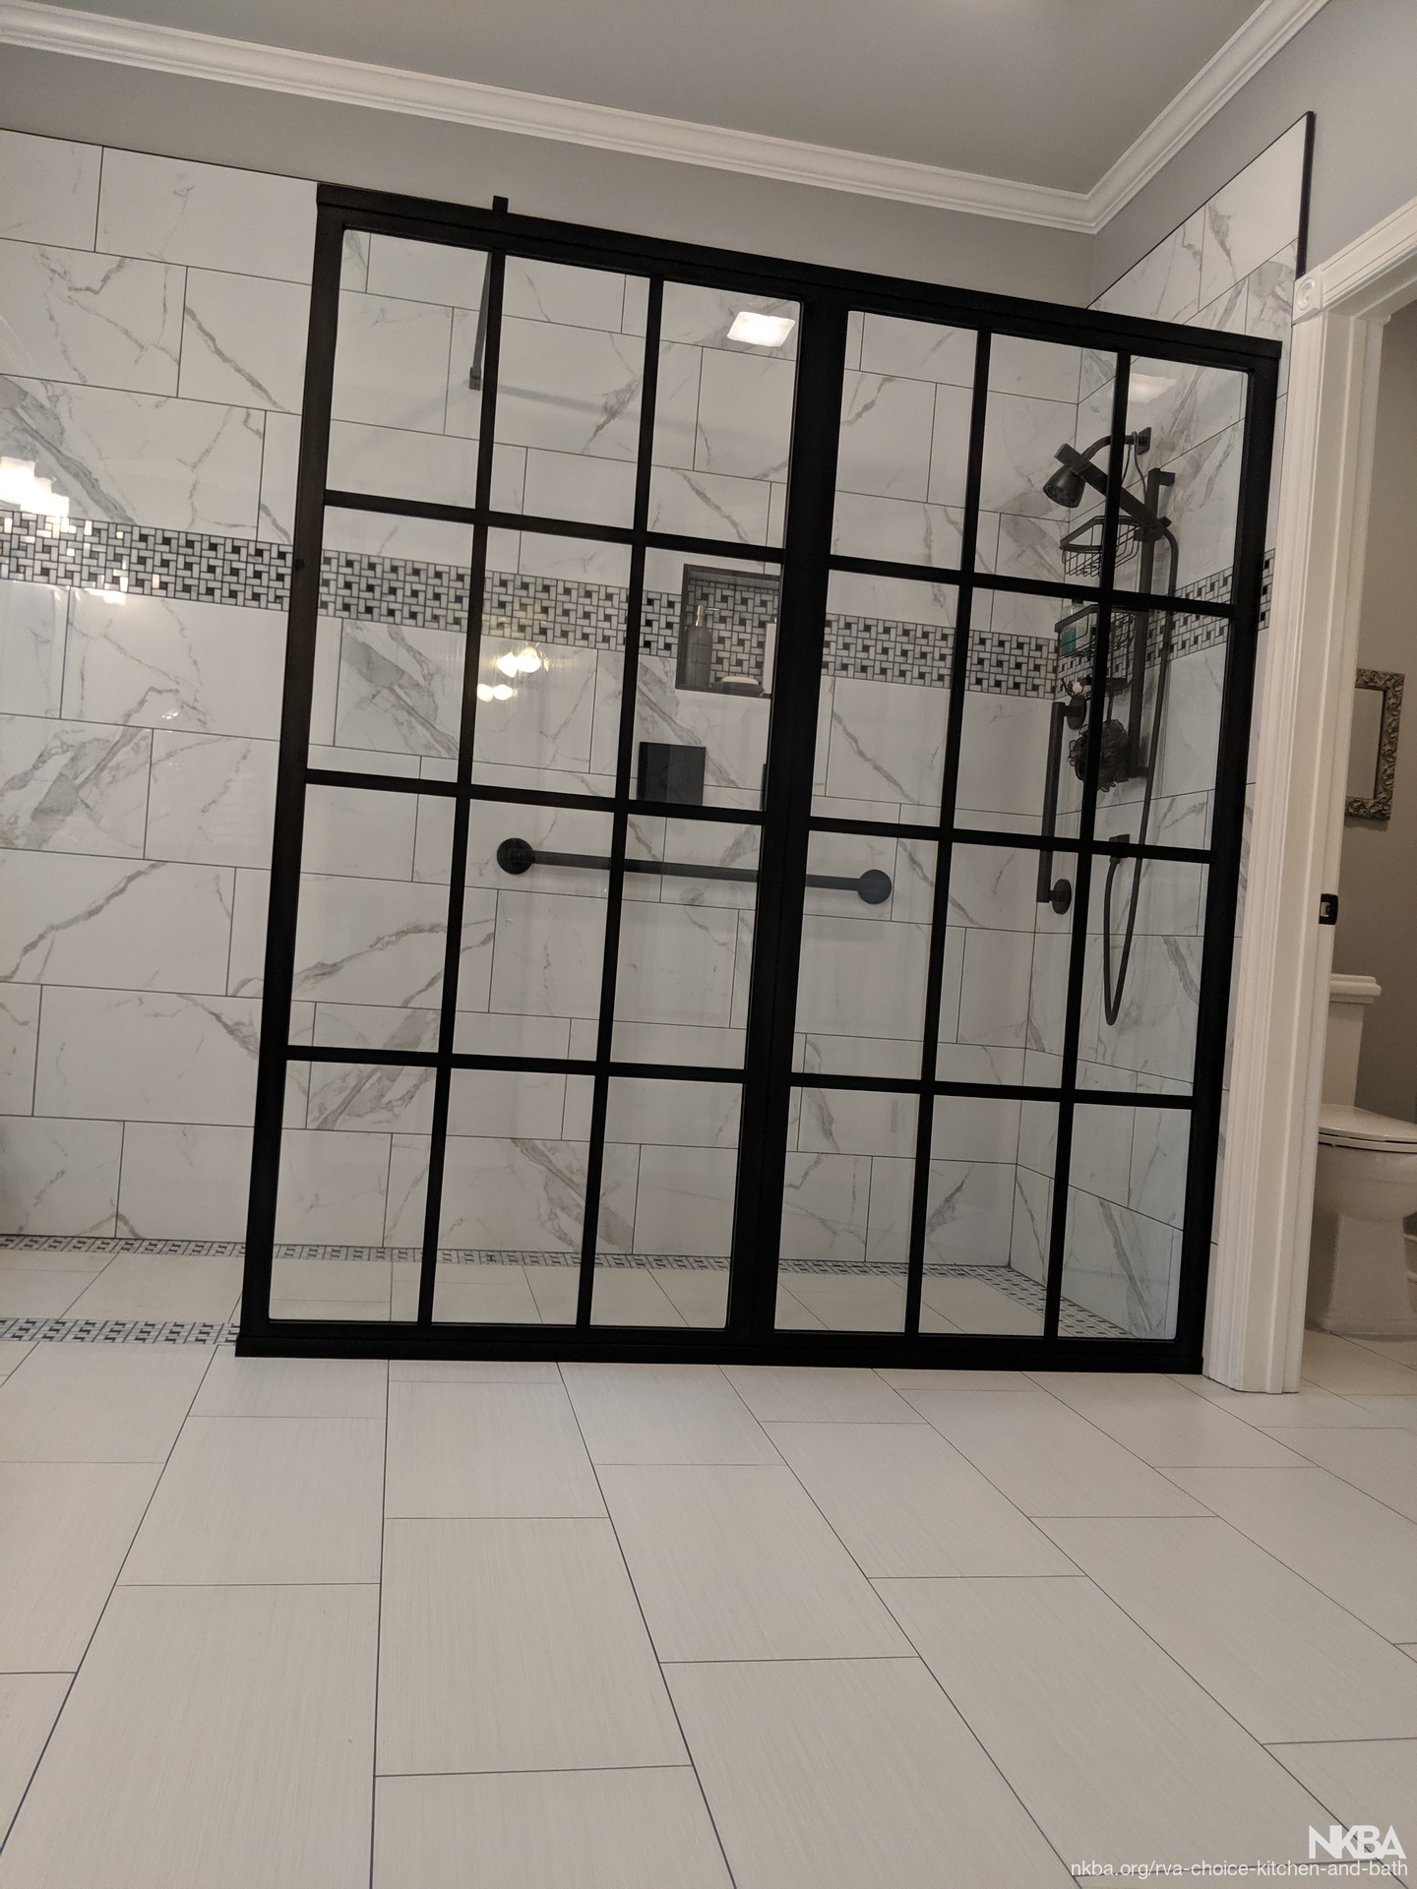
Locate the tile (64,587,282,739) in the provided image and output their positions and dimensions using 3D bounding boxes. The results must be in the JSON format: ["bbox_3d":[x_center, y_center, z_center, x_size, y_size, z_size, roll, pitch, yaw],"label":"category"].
[{"bbox_3d":[-1.183,-0.647,3.464,0.610,0.303,0.010,4,0,-12],"label":"tile"}]

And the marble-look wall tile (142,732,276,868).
[{"bbox_3d":[-1.006,-0.326,3.508,0.610,0.304,0.010,4,0,-12],"label":"marble-look wall tile"}]

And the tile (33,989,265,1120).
[{"bbox_3d":[-1.250,0.269,3.469,0.610,0.303,0.010,4,0,-12],"label":"tile"}]

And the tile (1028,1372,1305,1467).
[{"bbox_3d":[0.812,0.866,2.736,0.303,0.010,0.596,4,0,-12],"label":"tile"}]

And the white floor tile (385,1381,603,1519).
[{"bbox_3d":[-0.345,0.780,2.293,0.303,0.010,0.596,4,0,-12],"label":"white floor tile"}]

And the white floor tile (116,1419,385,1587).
[{"bbox_3d":[-0.606,0.761,2.045,0.303,0.010,0.596,4,0,-12],"label":"white floor tile"}]

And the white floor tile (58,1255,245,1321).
[{"bbox_3d":[-1.130,0.716,3.071,0.303,0.010,0.550,4,0,-12],"label":"white floor tile"}]

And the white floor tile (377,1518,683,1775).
[{"bbox_3d":[-0.224,0.792,1.707,0.303,0.010,0.596,4,0,-12],"label":"white floor tile"}]

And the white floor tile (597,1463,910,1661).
[{"bbox_3d":[0.035,0.810,1.964,0.303,0.010,0.596,4,0,-12],"label":"white floor tile"}]

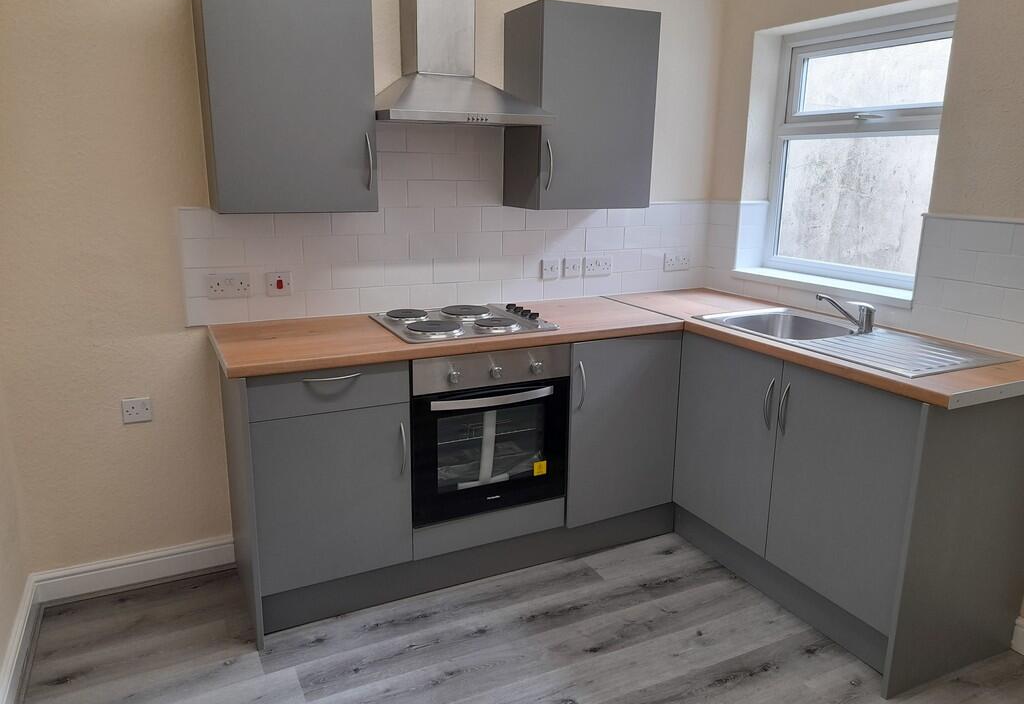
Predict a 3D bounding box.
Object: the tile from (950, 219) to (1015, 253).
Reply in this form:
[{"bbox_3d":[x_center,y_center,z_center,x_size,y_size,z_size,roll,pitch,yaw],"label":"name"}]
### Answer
[{"bbox_3d":[1.516,-0.372,2.385,0.010,0.098,0.200,-6,15,-26],"label":"tile"}]

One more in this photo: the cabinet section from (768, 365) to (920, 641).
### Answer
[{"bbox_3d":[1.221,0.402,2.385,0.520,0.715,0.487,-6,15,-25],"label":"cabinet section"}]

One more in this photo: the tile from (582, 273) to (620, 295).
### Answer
[{"bbox_3d":[0.409,-0.304,3.318,0.200,0.098,0.010,-6,15,-26],"label":"tile"}]

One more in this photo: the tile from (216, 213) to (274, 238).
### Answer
[{"bbox_3d":[-0.936,-0.449,2.587,0.200,0.100,0.010,-6,16,-26],"label":"tile"}]

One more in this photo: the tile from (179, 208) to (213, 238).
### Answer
[{"bbox_3d":[-1.081,-0.437,2.533,0.105,0.100,0.010,-6,15,-26],"label":"tile"}]

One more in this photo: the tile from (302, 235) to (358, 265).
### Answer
[{"bbox_3d":[-0.671,-0.381,2.741,0.200,0.100,0.010,-6,16,-26],"label":"tile"}]

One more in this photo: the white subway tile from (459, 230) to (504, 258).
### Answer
[{"bbox_3d":[-0.129,-0.440,3.018,0.200,0.100,0.010,-6,15,-26],"label":"white subway tile"}]

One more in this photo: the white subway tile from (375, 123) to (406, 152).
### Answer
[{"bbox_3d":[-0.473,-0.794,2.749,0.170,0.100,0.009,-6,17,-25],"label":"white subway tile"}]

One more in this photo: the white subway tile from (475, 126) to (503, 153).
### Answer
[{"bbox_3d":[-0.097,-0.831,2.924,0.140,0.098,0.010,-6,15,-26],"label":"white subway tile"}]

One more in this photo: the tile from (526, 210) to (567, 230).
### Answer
[{"bbox_3d":[0.148,-0.569,3.124,0.200,0.100,0.010,-6,15,-25],"label":"tile"}]

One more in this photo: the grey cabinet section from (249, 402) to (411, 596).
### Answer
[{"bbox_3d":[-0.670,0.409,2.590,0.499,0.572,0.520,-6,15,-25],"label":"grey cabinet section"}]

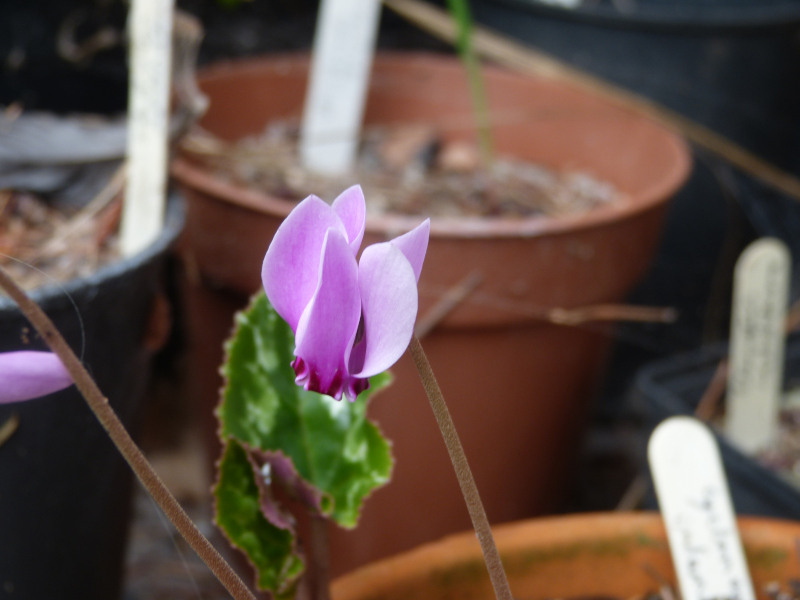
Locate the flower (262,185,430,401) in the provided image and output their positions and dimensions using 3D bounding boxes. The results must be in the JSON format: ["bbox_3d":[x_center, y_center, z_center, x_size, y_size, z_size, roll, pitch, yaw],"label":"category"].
[{"bbox_3d":[-0.008,-0.001,0.272,0.025,0.031,0.024,3,15,-1],"label":"flower"}]

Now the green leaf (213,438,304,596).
[{"bbox_3d":[-0.023,0.035,0.285,0.013,0.025,0.012,-12,-3,-14],"label":"green leaf"}]

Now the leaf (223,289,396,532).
[{"bbox_3d":[-0.016,0.018,0.290,0.028,0.038,0.013,-2,-5,-6],"label":"leaf"}]

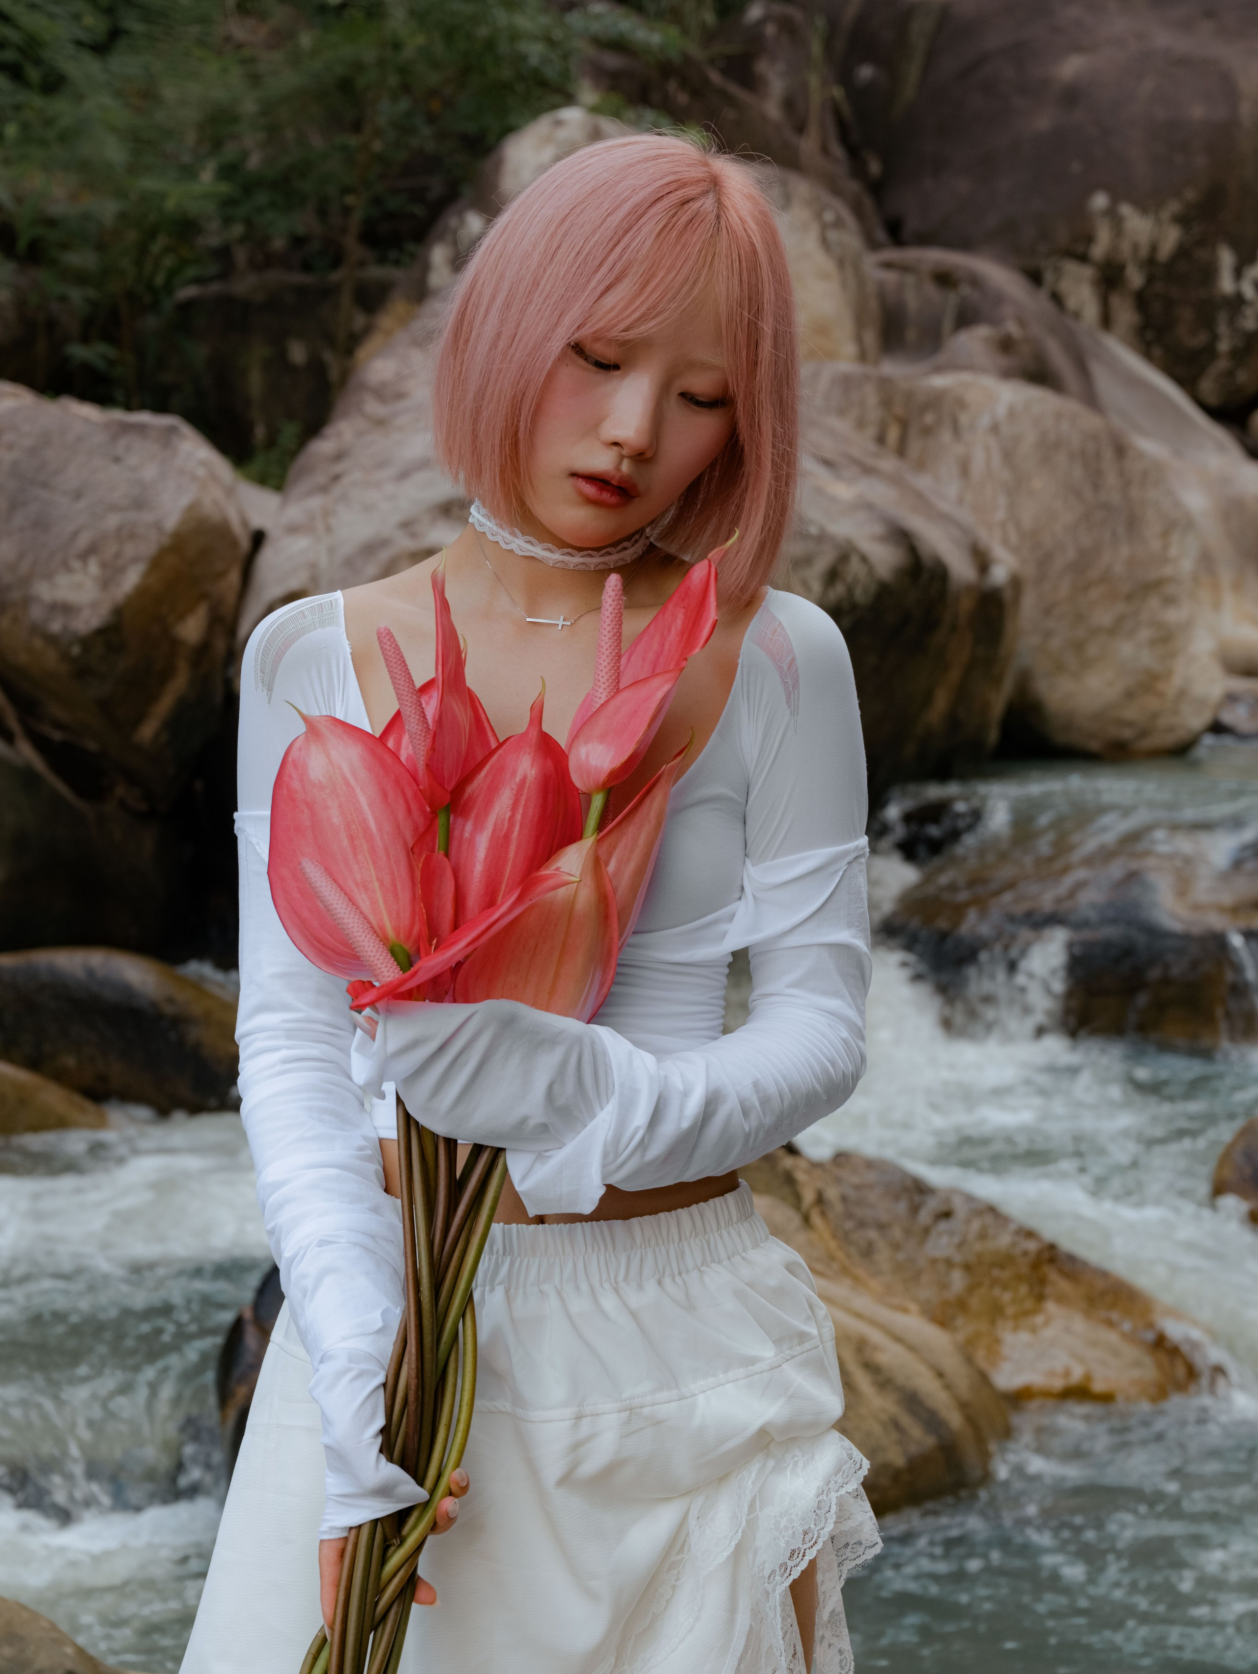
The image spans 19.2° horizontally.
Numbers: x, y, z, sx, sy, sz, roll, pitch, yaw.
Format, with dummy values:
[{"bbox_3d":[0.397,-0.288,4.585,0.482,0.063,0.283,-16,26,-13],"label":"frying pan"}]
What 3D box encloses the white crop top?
[{"bbox_3d":[-0.045,0.133,2.200,0.375,0.535,0.280,1,6,7],"label":"white crop top"}]

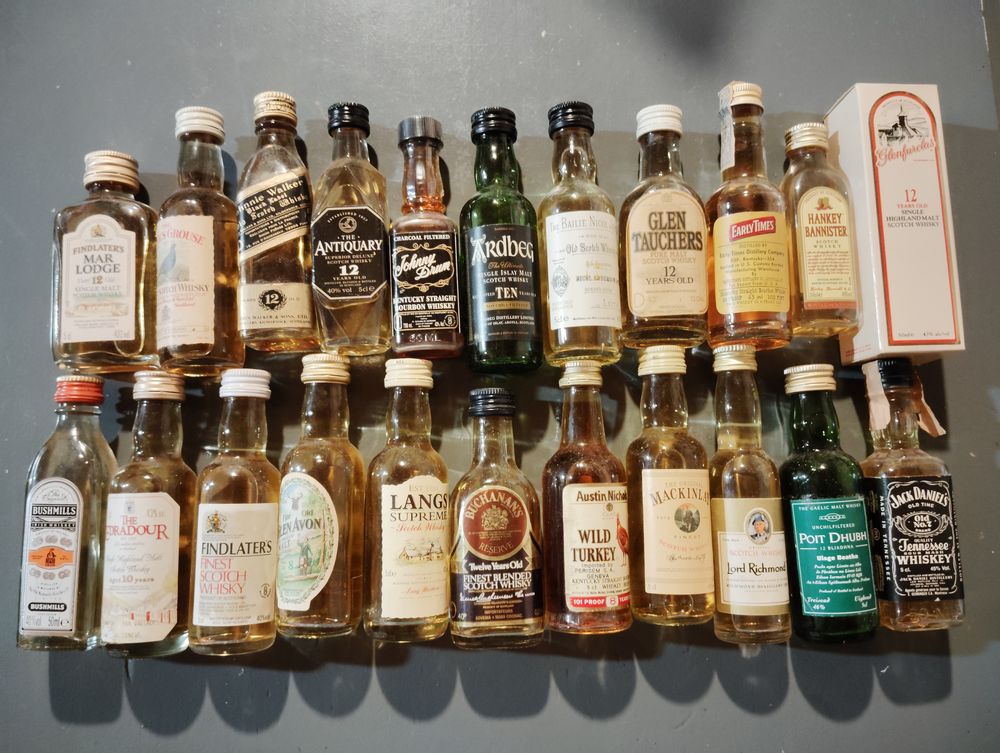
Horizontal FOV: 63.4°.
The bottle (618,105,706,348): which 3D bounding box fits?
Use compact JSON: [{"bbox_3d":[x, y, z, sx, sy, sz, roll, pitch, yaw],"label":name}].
[{"bbox_3d":[0.073,-0.068,0.366,0.037,0.029,0.107,0,82,-1],"label":"bottle"}]

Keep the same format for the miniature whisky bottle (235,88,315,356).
[{"bbox_3d":[-0.099,-0.070,0.363,0.031,0.031,0.114,-3,82,-1],"label":"miniature whisky bottle"}]

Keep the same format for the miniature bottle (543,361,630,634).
[{"bbox_3d":[0.036,0.050,0.344,0.035,0.035,0.111,3,80,-26],"label":"miniature bottle"}]

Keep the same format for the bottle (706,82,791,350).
[{"bbox_3d":[0.112,-0.073,0.366,0.033,0.032,0.119,1,82,-1],"label":"bottle"}]

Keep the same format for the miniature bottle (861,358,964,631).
[{"bbox_3d":[0.172,0.049,0.348,0.037,0.035,0.112,1,81,-2],"label":"miniature bottle"}]

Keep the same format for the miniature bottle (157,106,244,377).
[{"bbox_3d":[-0.132,-0.060,0.357,0.034,0.034,0.117,-6,81,15],"label":"miniature bottle"}]

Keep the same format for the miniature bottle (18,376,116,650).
[{"bbox_3d":[-0.182,0.056,0.345,0.030,0.030,0.111,-1,82,-1],"label":"miniature bottle"}]

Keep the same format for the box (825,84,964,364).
[{"bbox_3d":[0.175,-0.067,0.364,0.036,0.035,0.119,-1,82,-1],"label":"box"}]

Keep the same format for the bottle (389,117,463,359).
[{"bbox_3d":[-0.033,-0.062,0.362,0.031,0.031,0.105,-2,81,-2],"label":"bottle"}]

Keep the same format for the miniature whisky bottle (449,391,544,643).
[{"bbox_3d":[-0.002,0.059,0.347,0.038,0.030,0.106,-1,82,-1],"label":"miniature whisky bottle"}]

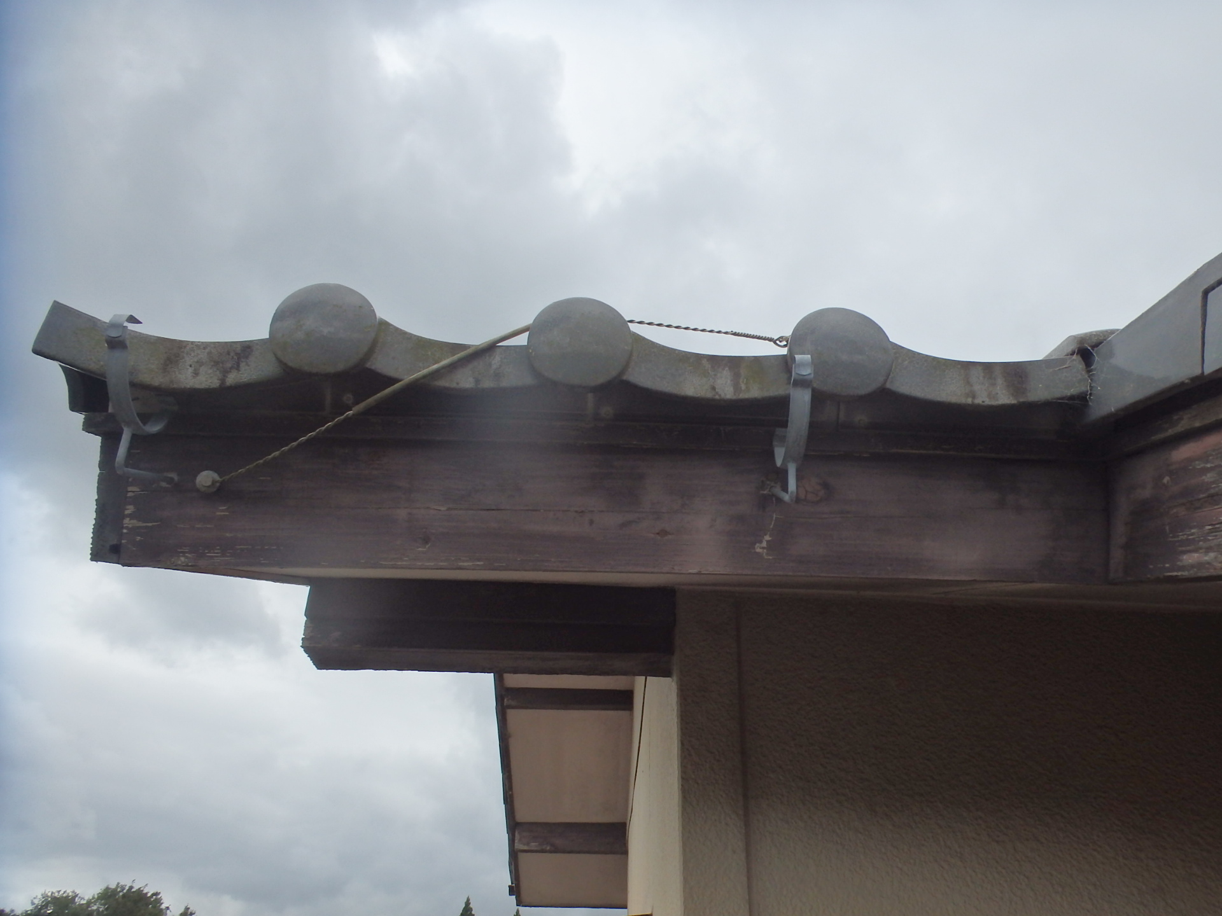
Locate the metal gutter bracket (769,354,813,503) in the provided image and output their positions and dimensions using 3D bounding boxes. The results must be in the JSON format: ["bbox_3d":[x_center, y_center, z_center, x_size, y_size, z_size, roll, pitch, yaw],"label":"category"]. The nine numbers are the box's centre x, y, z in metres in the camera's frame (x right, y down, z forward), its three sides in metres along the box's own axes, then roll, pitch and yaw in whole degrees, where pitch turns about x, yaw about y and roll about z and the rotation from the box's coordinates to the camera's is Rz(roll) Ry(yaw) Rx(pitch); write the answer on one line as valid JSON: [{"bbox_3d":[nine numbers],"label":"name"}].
[{"bbox_3d":[0.182,-0.006,1.023,0.026,0.129,0.184,2,-26,-1],"label":"metal gutter bracket"}]

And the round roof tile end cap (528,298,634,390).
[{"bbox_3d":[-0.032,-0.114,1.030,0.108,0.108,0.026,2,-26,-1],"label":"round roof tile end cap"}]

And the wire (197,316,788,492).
[{"bbox_3d":[-0.123,-0.057,1.029,0.624,0.156,0.129,1,-29,-1],"label":"wire"}]

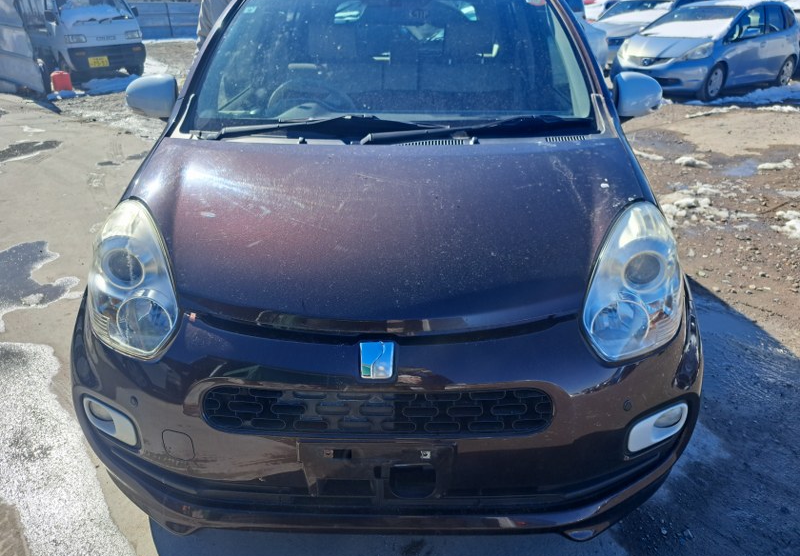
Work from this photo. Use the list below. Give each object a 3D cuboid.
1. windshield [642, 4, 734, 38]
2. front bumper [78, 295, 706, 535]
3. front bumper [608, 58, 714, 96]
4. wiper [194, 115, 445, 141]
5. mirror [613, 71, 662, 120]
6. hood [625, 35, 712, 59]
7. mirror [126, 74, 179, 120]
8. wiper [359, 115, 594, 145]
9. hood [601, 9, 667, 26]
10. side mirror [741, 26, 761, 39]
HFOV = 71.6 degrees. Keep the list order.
[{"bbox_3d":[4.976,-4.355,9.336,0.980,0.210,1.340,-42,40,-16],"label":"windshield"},{"bbox_3d":[-0.042,0.311,1.359,1.630,0.540,0.440,0,25,2],"label":"front bumper"},{"bbox_3d":[4.111,-3.371,9.105,0.500,0.480,1.660,-17,30,-32],"label":"front bumper"},{"bbox_3d":[-0.260,-0.487,1.799,0.810,0.080,0.130,0,25,2],"label":"wiper"},{"bbox_3d":[0.850,-0.666,2.020,0.190,0.150,0.120,0,25,2],"label":"mirror"},{"bbox_3d":[4.447,-3.899,9.278,0.850,0.280,1.340,-17,29,-31],"label":"hood"},{"bbox_3d":[-0.872,-0.649,1.995,0.200,0.150,0.130,0,25,1],"label":"mirror"},{"bbox_3d":[0.243,-0.477,1.773,0.750,0.080,0.130,0,25,2],"label":"wiper"},{"bbox_3d":[4.812,-5.362,11.646,1.420,0.300,0.950,22,33,40],"label":"hood"},{"bbox_3d":[5.665,-3.978,8.937,0.140,0.160,0.230,-17,29,-31],"label":"side mirror"}]

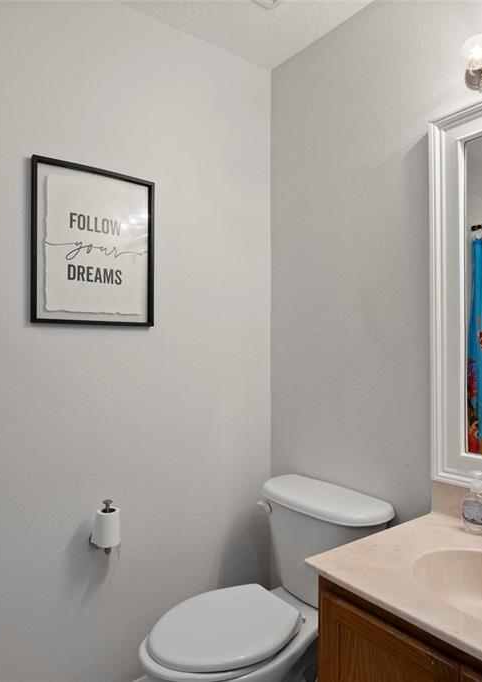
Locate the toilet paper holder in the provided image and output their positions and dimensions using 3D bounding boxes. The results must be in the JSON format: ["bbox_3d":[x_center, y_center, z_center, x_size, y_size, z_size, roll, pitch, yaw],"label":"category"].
[{"bbox_3d":[-0.437,0.596,1.473,0.078,0.172,0.116,1,-1,-36],"label":"toilet paper holder"}]

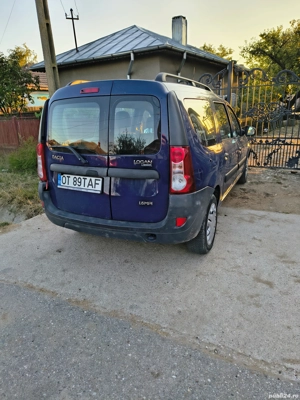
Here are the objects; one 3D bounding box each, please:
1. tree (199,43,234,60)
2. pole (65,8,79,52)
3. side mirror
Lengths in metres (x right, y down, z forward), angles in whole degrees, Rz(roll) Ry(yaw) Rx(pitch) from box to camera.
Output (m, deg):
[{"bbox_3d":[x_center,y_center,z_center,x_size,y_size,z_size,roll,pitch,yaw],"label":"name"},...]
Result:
[{"bbox_3d":[4.150,-7.077,17.193,3.600,5.450,3.600,2,18,13],"label":"tree"},{"bbox_3d":[-2.789,-6.207,9.761,0.500,1.400,0.120,-6,18,-12],"label":"pole"},{"bbox_3d":[1.590,-1.090,4.220,0.220,0.160,0.110,6,20,25],"label":"side mirror"}]

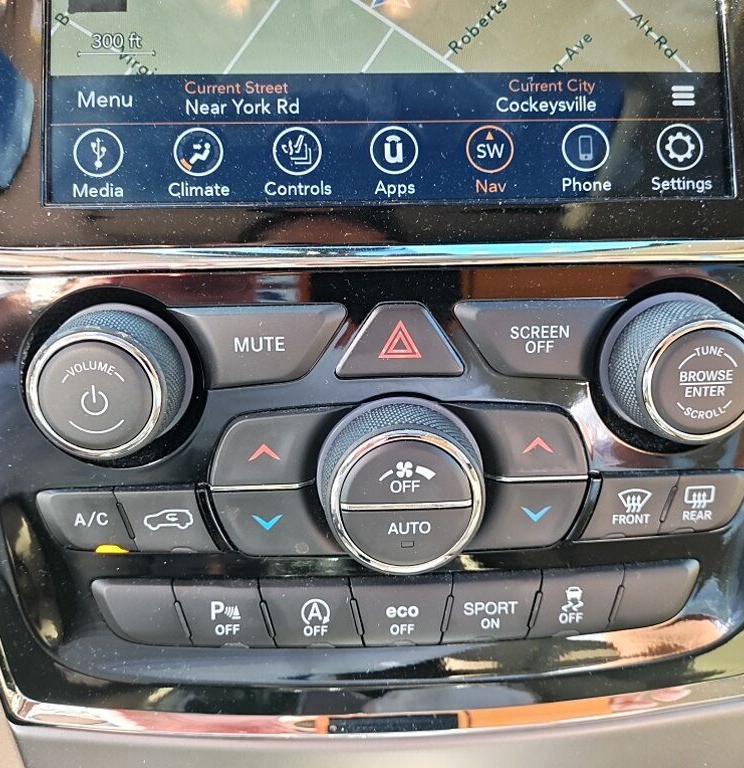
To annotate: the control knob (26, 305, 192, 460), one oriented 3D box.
[{"bbox_3d":[-0.064,0.001,0.179,0.036,0.036,0.018,-1,14,-2],"label":"control knob"}]

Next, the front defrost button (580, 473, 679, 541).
[{"bbox_3d":[0.068,0.033,0.201,0.027,0.018,0.007,-1,14,-2],"label":"front defrost button"}]

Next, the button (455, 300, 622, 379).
[{"bbox_3d":[0.042,-0.012,0.188,0.042,0.019,0.007,-1,14,-2],"label":"button"}]

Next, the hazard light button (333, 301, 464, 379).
[{"bbox_3d":[0.007,-0.011,0.186,0.031,0.018,0.007,-1,14,-2],"label":"hazard light button"}]

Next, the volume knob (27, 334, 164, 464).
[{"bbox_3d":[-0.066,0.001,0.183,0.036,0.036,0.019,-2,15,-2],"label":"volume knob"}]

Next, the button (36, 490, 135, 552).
[{"bbox_3d":[-0.074,0.035,0.195,0.023,0.018,0.007,-1,14,-2],"label":"button"}]

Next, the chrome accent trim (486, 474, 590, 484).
[{"bbox_3d":[0.044,0.025,0.196,0.028,0.002,0.003,-1,14,-2],"label":"chrome accent trim"}]

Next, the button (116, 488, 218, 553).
[{"bbox_3d":[-0.053,0.035,0.196,0.026,0.019,0.007,-1,14,-2],"label":"button"}]

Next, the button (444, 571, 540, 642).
[{"bbox_3d":[0.033,0.061,0.207,0.027,0.021,0.007,-1,14,-2],"label":"button"}]

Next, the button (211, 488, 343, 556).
[{"bbox_3d":[-0.024,0.036,0.198,0.036,0.021,0.007,-1,14,-2],"label":"button"}]

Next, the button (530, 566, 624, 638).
[{"bbox_3d":[0.057,0.060,0.206,0.026,0.022,0.008,-1,14,-2],"label":"button"}]

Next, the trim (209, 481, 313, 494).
[{"bbox_3d":[-0.029,0.027,0.193,0.027,0.003,0.003,-1,14,-2],"label":"trim"}]

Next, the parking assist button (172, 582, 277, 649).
[{"bbox_3d":[-0.040,0.062,0.201,0.026,0.019,0.008,-1,14,-2],"label":"parking assist button"}]

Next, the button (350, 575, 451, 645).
[{"bbox_3d":[0.008,0.062,0.206,0.028,0.021,0.007,-1,14,-2],"label":"button"}]

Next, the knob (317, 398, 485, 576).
[{"bbox_3d":[0.008,0.027,0.189,0.041,0.041,0.018,-1,14,-2],"label":"knob"}]

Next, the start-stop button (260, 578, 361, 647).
[{"bbox_3d":[-0.017,0.062,0.205,0.028,0.022,0.007,-1,14,-2],"label":"start-stop button"}]

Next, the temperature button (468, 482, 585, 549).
[{"bbox_3d":[0.040,0.035,0.201,0.034,0.020,0.007,-1,14,-2],"label":"temperature button"}]

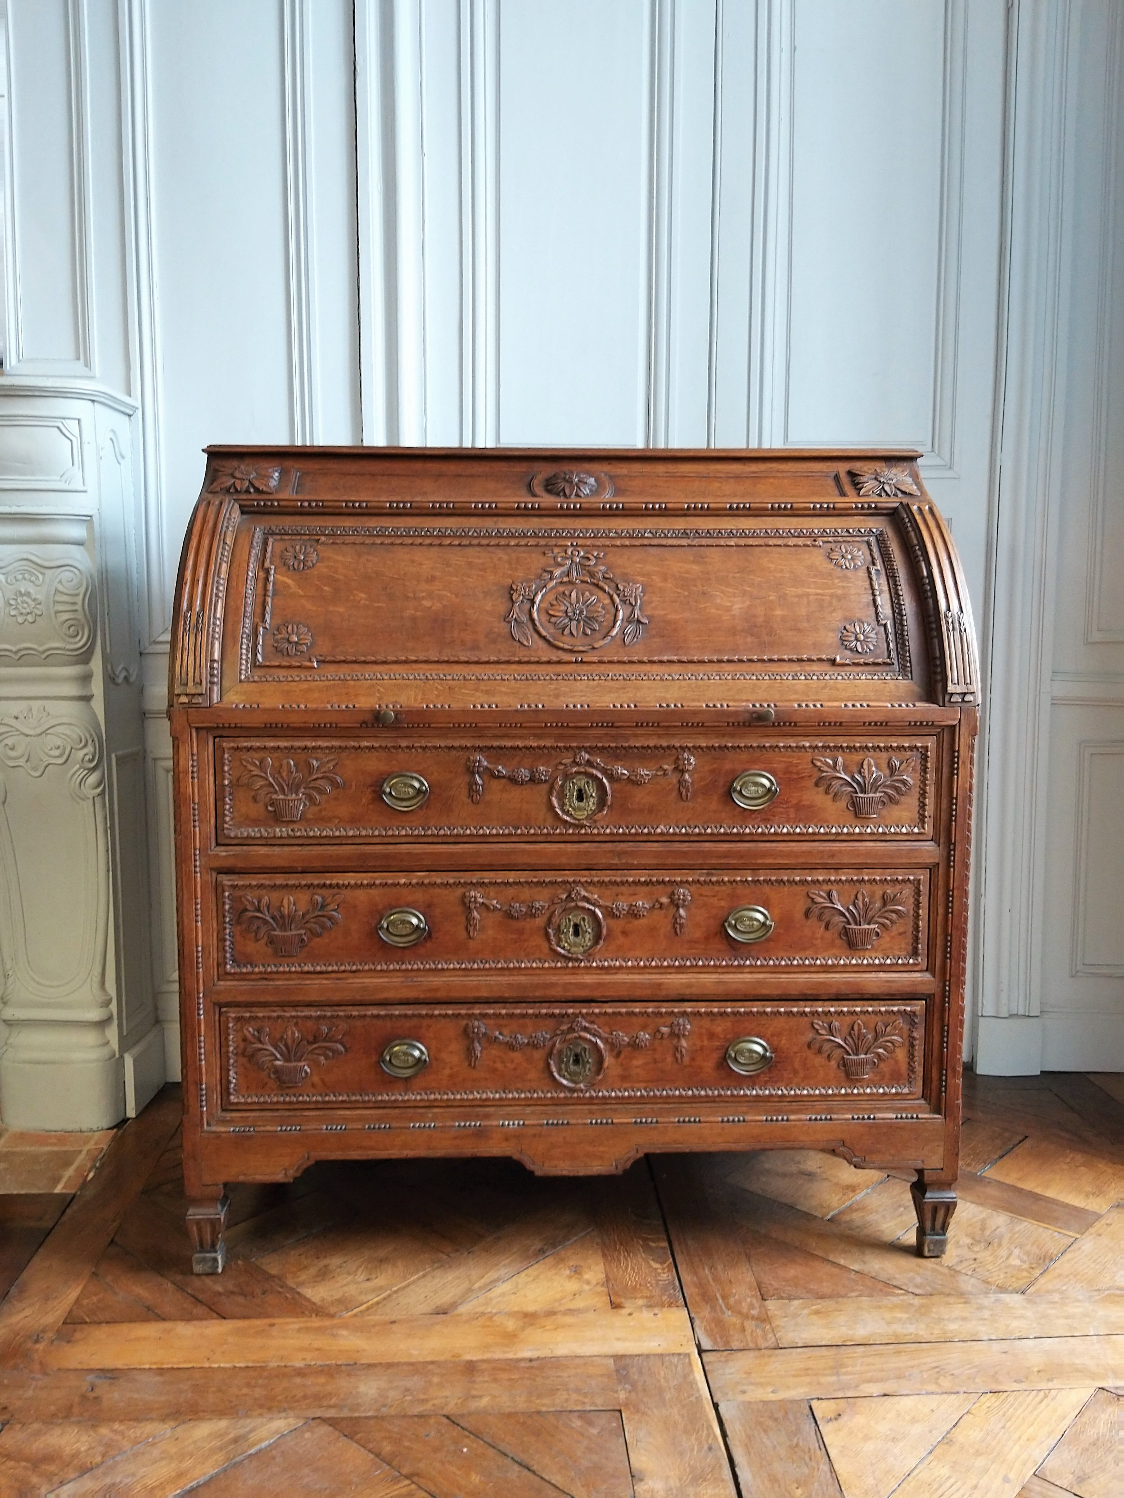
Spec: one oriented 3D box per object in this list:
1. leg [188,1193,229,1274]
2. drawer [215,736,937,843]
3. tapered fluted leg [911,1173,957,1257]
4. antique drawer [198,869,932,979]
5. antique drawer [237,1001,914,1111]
[{"bbox_3d":[-0.518,0.702,1.719,0.052,0.127,0.051,0,5,-2],"label":"leg"},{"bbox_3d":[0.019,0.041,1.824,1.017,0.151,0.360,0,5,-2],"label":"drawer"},{"bbox_3d":[0.561,0.700,1.763,0.052,0.127,0.051,0,5,-2],"label":"tapered fluted leg"},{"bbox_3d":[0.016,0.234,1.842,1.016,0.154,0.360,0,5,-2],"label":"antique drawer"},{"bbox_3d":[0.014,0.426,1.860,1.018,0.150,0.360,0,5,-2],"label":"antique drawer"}]

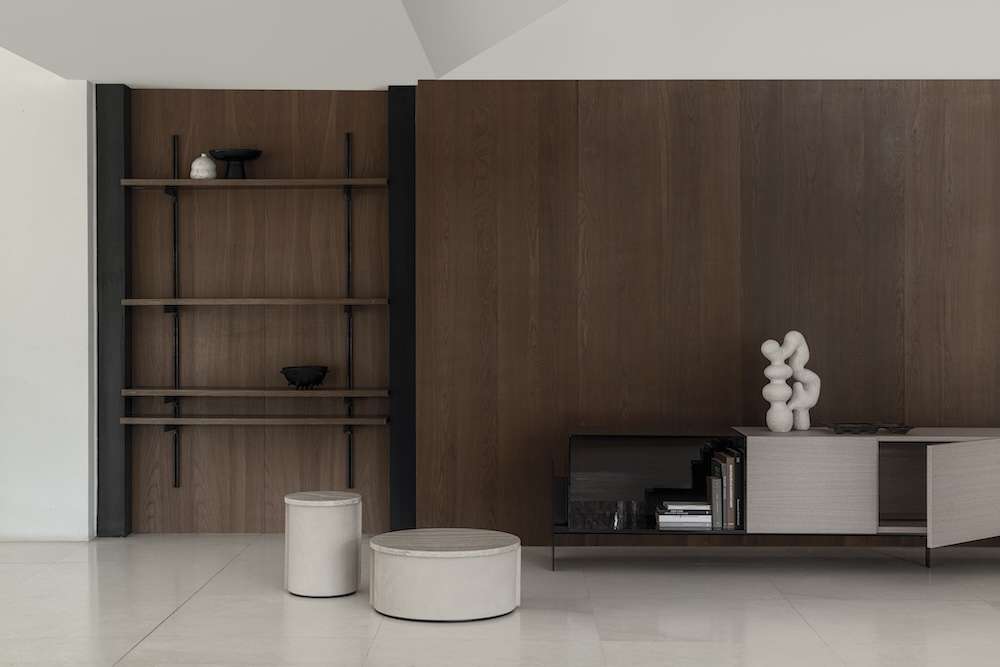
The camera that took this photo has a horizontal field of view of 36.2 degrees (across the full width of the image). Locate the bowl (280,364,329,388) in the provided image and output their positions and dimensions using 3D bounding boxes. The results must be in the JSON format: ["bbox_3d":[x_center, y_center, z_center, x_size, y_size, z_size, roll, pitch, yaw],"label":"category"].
[{"bbox_3d":[-1.092,0.247,8.545,0.266,0.123,0.253,0,1,0],"label":"bowl"}]

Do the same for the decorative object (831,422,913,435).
[{"bbox_3d":[1.889,0.483,7.764,0.413,0.042,0.230,0,1,1],"label":"decorative object"}]

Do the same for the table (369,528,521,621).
[{"bbox_3d":[-0.236,1.042,6.655,0.655,0.291,0.655,0,1,0],"label":"table"}]

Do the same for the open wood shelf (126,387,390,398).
[{"bbox_3d":[-1.349,0.327,8.561,1.475,0.036,0.280,0,1,1],"label":"open wood shelf"}]

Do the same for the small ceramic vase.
[{"bbox_3d":[-1.656,-0.926,8.537,0.147,0.158,0.147,0,1,1],"label":"small ceramic vase"}]

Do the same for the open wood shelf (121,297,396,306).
[{"bbox_3d":[-1.346,-0.176,8.549,1.472,0.029,0.280,0,1,1],"label":"open wood shelf"}]

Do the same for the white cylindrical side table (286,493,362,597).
[{"bbox_3d":[-0.809,0.963,7.010,0.352,0.433,0.352,0,1,0],"label":"white cylindrical side table"}]

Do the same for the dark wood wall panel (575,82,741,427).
[{"bbox_3d":[0.862,-0.103,8.245,0.882,2.507,0.030,0,1,1],"label":"dark wood wall panel"}]

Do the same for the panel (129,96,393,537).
[{"bbox_3d":[-1.359,-0.121,8.706,1.463,2.524,0.030,0,1,1],"label":"panel"}]

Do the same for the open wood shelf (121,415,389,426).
[{"bbox_3d":[-1.358,0.482,8.564,1.470,0.032,0.280,0,1,1],"label":"open wood shelf"}]

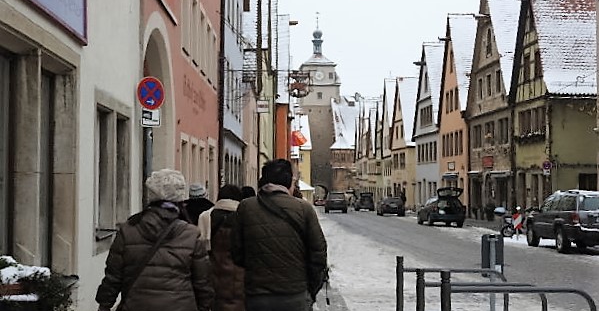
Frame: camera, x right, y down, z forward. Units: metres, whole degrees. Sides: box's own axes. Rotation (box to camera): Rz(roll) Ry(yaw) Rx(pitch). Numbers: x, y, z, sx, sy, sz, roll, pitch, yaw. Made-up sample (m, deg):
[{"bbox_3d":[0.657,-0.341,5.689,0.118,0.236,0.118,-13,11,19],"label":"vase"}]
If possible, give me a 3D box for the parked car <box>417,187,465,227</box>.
[{"bbox_3d":[7.450,2.750,41.300,1.780,1.950,4.450,0,-2,-1],"label":"parked car"}]

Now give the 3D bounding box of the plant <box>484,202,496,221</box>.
[{"bbox_3d":[11.170,3.250,45.600,0.660,1.220,0.660,0,-2,-2],"label":"plant"}]

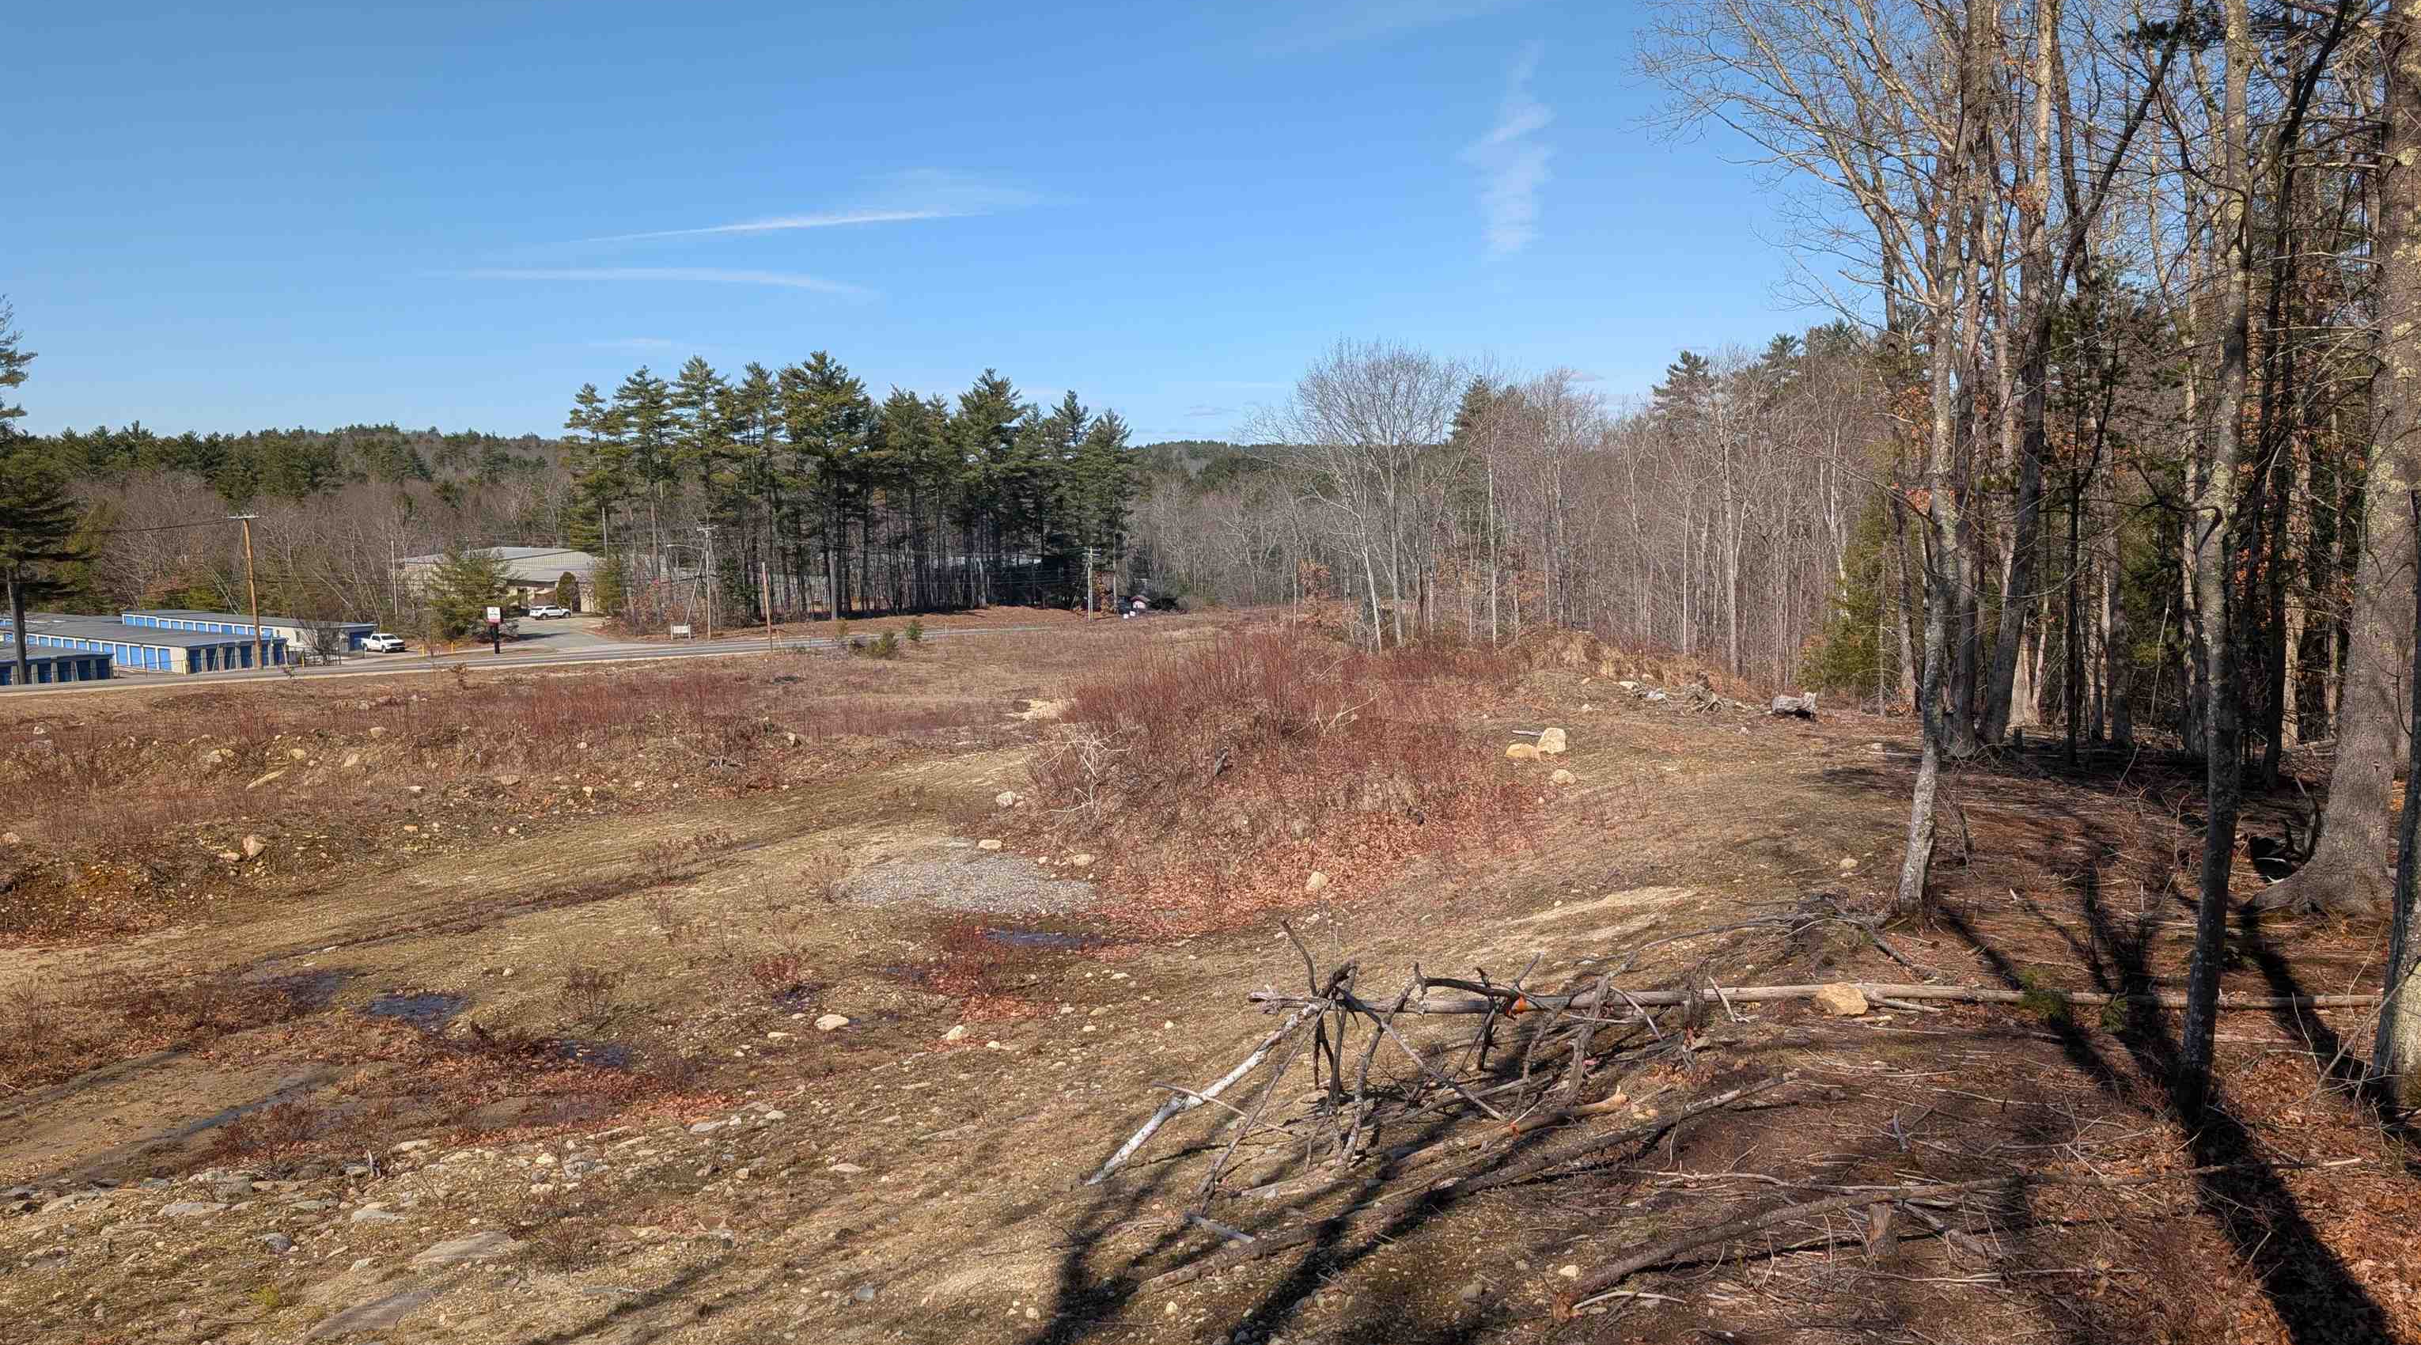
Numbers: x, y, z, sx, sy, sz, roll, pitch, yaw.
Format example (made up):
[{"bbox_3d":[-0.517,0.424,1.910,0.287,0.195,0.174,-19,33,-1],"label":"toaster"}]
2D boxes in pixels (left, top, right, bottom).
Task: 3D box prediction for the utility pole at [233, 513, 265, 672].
[{"bbox_3d":[-69.152,-5.762,121.447,2.500,11.314,0.400,0,6,20],"label":"utility pole"}]

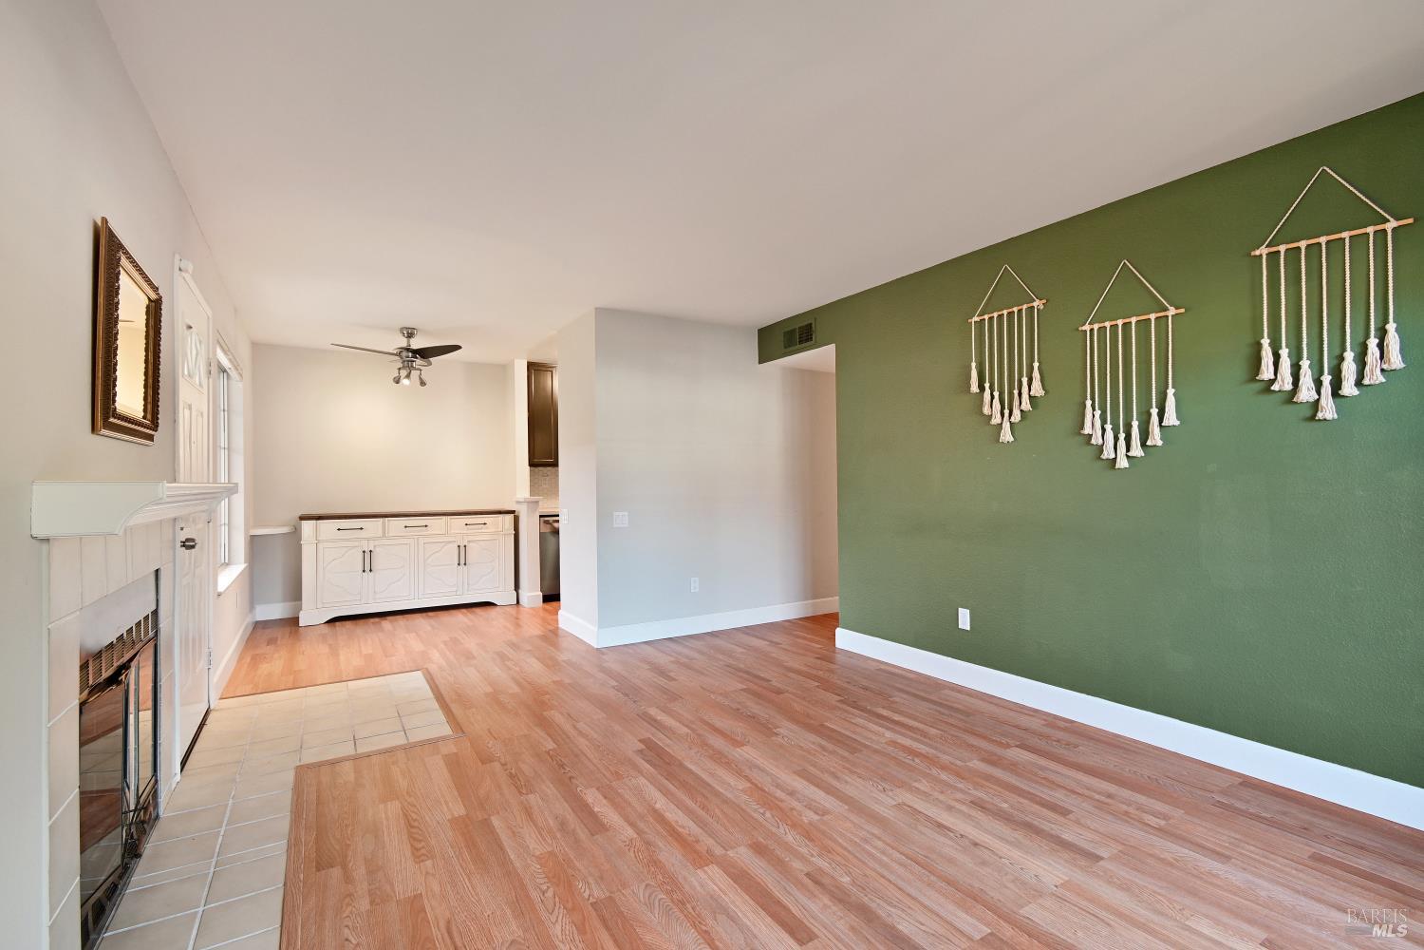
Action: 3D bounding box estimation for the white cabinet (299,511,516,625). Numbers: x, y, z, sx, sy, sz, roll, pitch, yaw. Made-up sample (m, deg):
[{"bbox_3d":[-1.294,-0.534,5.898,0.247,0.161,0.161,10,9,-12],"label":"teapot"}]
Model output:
[{"bbox_3d":[-2.798,0.815,5.609,1.790,0.920,0.450,0,-1,-26],"label":"white cabinet"}]

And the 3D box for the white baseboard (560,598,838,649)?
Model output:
[{"bbox_3d":[-0.055,1.170,5.090,2.300,0.135,0.783,0,-1,-28],"label":"white baseboard"}]

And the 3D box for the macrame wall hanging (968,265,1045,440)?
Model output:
[{"bbox_3d":[1.551,-0.638,3.131,0.040,0.930,0.430,0,-1,-34],"label":"macrame wall hanging"}]

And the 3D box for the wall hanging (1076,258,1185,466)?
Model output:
[{"bbox_3d":[1.869,-0.496,2.656,0.040,0.930,0.420,0,-1,-34],"label":"wall hanging"}]

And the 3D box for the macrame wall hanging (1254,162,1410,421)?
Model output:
[{"bbox_3d":[2.215,-0.654,2.135,0.040,0.915,0.415,0,-1,-34],"label":"macrame wall hanging"}]

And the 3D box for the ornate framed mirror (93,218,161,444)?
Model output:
[{"bbox_3d":[-1.728,-0.377,1.776,0.035,0.555,0.630,0,-1,-34],"label":"ornate framed mirror"}]

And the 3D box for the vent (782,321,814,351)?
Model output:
[{"bbox_3d":[0.650,-1.056,4.503,0.020,0.175,0.370,0,-1,-34],"label":"vent"}]

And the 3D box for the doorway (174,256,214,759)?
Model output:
[{"bbox_3d":[-2.443,0.196,2.767,0.120,2.090,0.980,0,-1,-34],"label":"doorway"}]

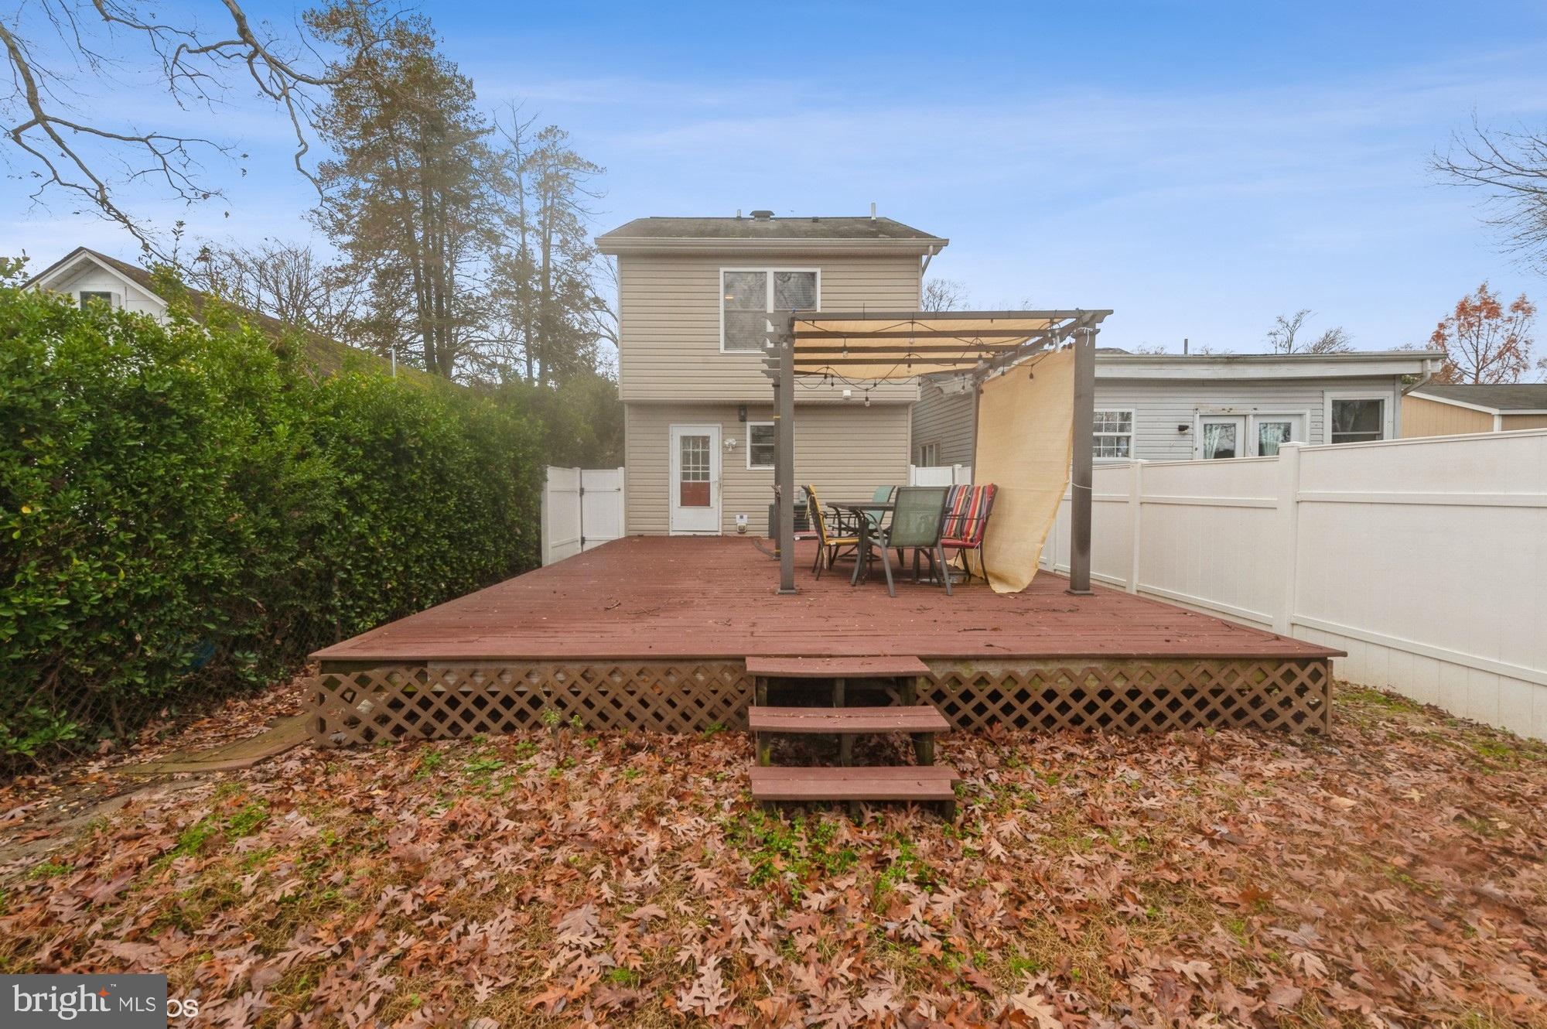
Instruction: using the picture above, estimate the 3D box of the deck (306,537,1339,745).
[{"bbox_3d":[0.172,0.858,7.521,5.800,0.490,8.250,0,3,-2],"label":"deck"}]

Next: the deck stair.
[{"bbox_3d":[0.370,1.082,3.108,0.980,0.510,0.740,0,3,-1],"label":"deck stair"}]

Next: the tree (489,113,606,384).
[{"bbox_3d":[-10.152,-9.004,26.481,5.484,18.339,5.484,0,3,-1],"label":"tree"}]

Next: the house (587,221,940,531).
[{"bbox_3d":[-0.118,-3.345,14.961,6.300,8.150,8.500,0,3,-1],"label":"house"}]

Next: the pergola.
[{"bbox_3d":[1.491,-0.624,6.778,3.100,2.550,2.840,0,3,-1],"label":"pergola"}]

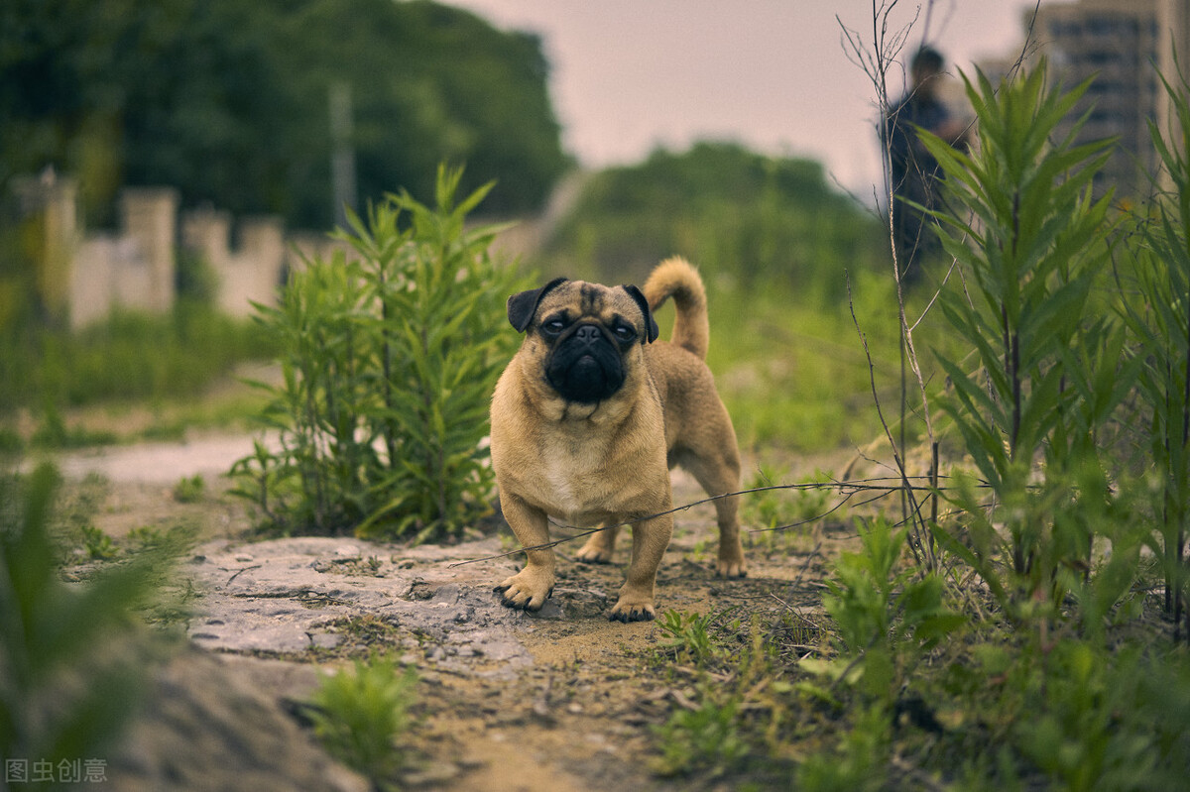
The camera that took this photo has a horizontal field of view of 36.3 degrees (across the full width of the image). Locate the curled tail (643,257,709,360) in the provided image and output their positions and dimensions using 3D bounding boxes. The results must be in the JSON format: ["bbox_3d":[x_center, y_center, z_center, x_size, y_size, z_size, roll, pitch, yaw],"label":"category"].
[{"bbox_3d":[0.100,-0.109,2.240,0.070,0.127,0.075,1,4,18],"label":"curled tail"}]

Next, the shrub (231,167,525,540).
[{"bbox_3d":[-0.312,-0.075,2.680,0.420,0.520,0.380,0,4,0],"label":"shrub"}]

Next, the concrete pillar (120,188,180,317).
[{"bbox_3d":[-4.425,-1.424,18.000,0.420,1.300,0.420,1,4,20],"label":"concrete pillar"}]

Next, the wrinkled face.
[{"bbox_3d":[-0.013,-0.059,1.970,0.163,0.138,0.130,3,4,0],"label":"wrinkled face"}]

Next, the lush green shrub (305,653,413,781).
[{"bbox_3d":[-0.169,0.233,1.310,0.080,0.086,0.078,0,4,0],"label":"lush green shrub"}]

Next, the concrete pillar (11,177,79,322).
[{"bbox_3d":[-4.902,-1.308,16.200,0.430,1.320,0.430,1,4,20],"label":"concrete pillar"}]

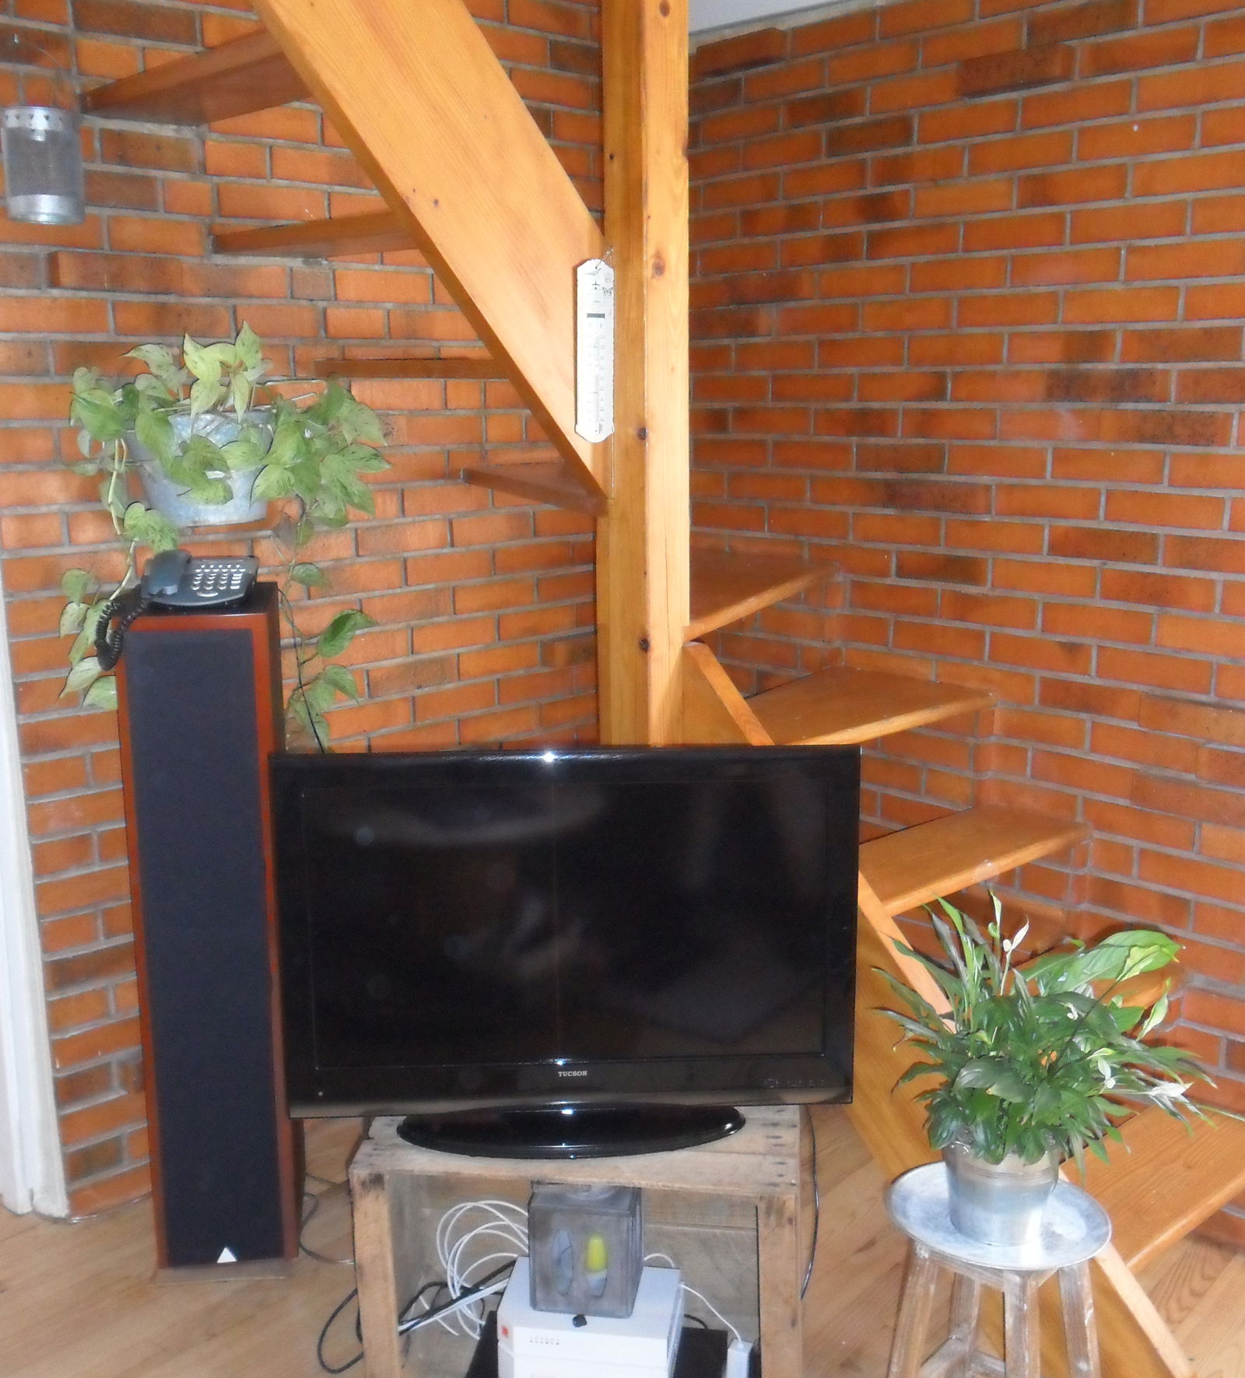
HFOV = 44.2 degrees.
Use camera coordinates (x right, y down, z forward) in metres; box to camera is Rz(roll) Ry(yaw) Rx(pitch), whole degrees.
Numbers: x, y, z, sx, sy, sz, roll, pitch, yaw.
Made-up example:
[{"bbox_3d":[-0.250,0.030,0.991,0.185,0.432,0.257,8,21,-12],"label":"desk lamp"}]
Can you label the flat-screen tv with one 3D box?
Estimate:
[{"bbox_3d":[-0.065,0.349,2.131,0.787,0.550,0.200,-1,11,-2],"label":"flat-screen tv"}]

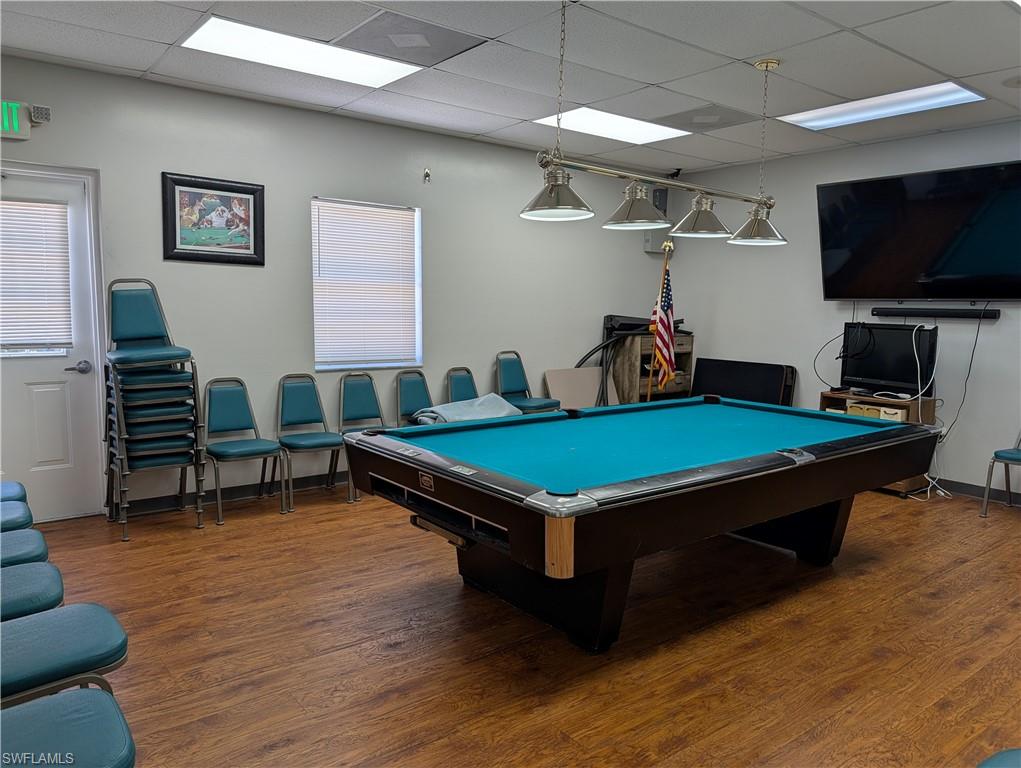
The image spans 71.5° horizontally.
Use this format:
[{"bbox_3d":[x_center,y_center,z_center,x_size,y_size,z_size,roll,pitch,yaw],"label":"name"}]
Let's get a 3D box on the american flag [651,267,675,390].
[{"bbox_3d":[1.442,-0.510,6.668,0.240,1.180,0.220,3,7,12],"label":"american flag"}]

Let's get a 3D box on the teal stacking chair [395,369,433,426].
[{"bbox_3d":[-0.682,0.342,5.654,0.450,0.875,0.530,-5,9,-37],"label":"teal stacking chair"}]

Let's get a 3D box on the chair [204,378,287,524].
[{"bbox_3d":[-1.815,0.421,4.785,0.460,0.880,0.500,-4,9,-37],"label":"chair"}]

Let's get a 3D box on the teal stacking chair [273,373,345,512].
[{"bbox_3d":[-1.438,0.402,5.073,0.450,0.875,0.530,-5,9,-37],"label":"teal stacking chair"}]

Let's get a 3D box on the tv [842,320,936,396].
[{"bbox_3d":[2.997,-0.183,5.641,0.180,0.555,0.650,-4,9,-37],"label":"tv"}]

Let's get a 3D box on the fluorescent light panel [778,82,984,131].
[{"bbox_3d":[2.465,-1.871,4.786,0.575,0.050,1.170,-4,9,-37],"label":"fluorescent light panel"}]

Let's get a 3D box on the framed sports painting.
[{"bbox_3d":[-1.987,-1.093,4.773,0.655,0.560,0.040,-5,9,-37],"label":"framed sports painting"}]

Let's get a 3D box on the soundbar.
[{"bbox_3d":[3.293,-0.550,5.522,0.085,0.066,0.920,-4,9,-37],"label":"soundbar"}]

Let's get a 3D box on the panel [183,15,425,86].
[{"bbox_3d":[-1.134,-1.834,3.938,1.200,0.060,0.600,-5,9,-37],"label":"panel"}]

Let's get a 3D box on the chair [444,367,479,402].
[{"bbox_3d":[-0.286,0.311,5.958,0.450,0.875,0.530,-5,9,-37],"label":"chair"}]

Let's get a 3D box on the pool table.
[{"bbox_3d":[0.832,0.630,3.891,2.930,0.800,1.650,-4,9,-36],"label":"pool table"}]

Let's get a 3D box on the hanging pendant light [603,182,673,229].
[{"bbox_3d":[0.607,-0.860,3.384,0.335,0.215,0.335,1,7,0],"label":"hanging pendant light"}]

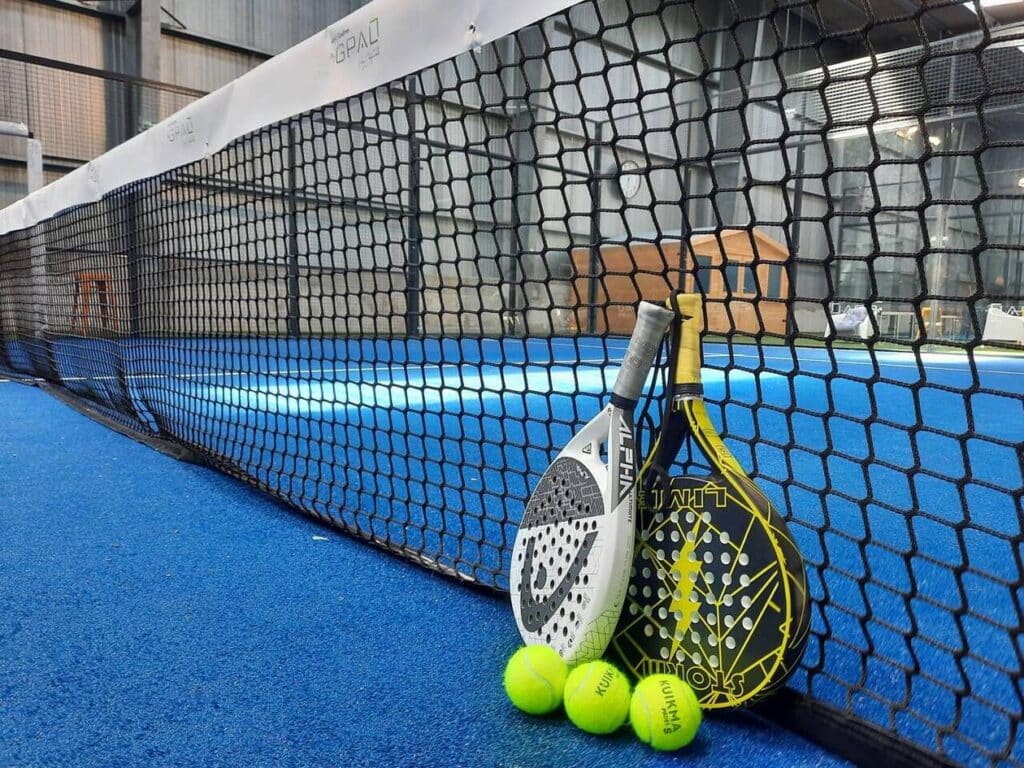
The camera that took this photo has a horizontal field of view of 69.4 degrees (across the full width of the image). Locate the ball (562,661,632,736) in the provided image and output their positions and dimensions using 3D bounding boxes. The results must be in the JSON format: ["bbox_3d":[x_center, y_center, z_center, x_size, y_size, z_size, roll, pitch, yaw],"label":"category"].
[{"bbox_3d":[0.085,0.311,0.734,0.067,0.067,0.067,1,5,0],"label":"ball"}]

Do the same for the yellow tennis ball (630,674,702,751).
[{"bbox_3d":[0.148,0.314,0.710,0.067,0.067,0.067,1,5,0],"label":"yellow tennis ball"}]

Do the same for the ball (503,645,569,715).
[{"bbox_3d":[0.025,0.307,0.768,0.067,0.067,0.067,1,5,0],"label":"ball"}]

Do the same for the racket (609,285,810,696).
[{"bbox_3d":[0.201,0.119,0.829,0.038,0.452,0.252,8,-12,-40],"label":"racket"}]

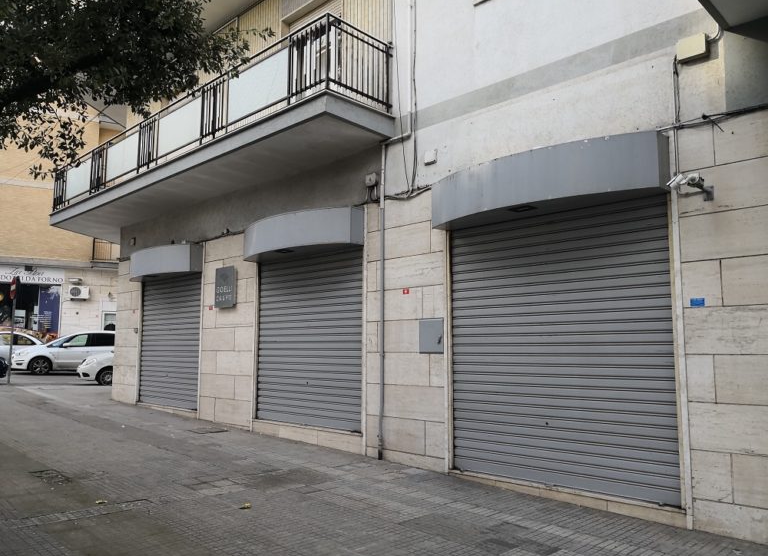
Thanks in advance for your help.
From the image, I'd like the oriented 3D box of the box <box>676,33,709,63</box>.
[{"bbox_3d":[2.824,-2.084,5.477,0.242,0.185,0.103,-6,-10,43],"label":"box"}]

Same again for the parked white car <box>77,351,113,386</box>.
[{"bbox_3d":[-7.781,2.713,19.658,4.050,1.490,1.700,4,-8,-28],"label":"parked white car"}]

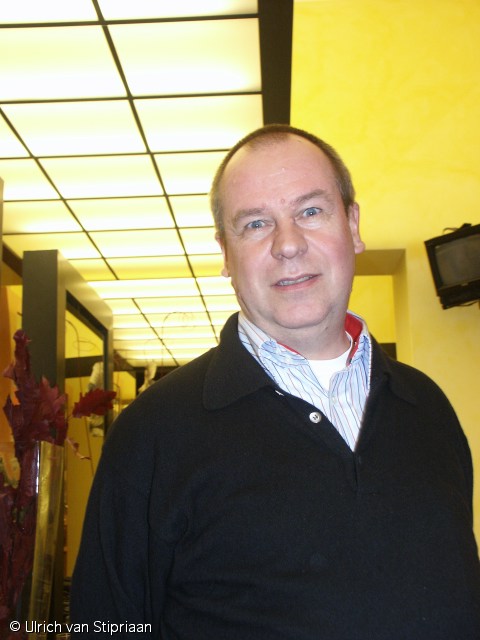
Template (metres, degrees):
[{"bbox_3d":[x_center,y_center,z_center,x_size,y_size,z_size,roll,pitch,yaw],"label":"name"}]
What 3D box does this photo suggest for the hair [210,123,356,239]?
[{"bbox_3d":[0.050,-0.151,1.030,0.172,0.165,0.175,-12,2,9],"label":"hair"}]

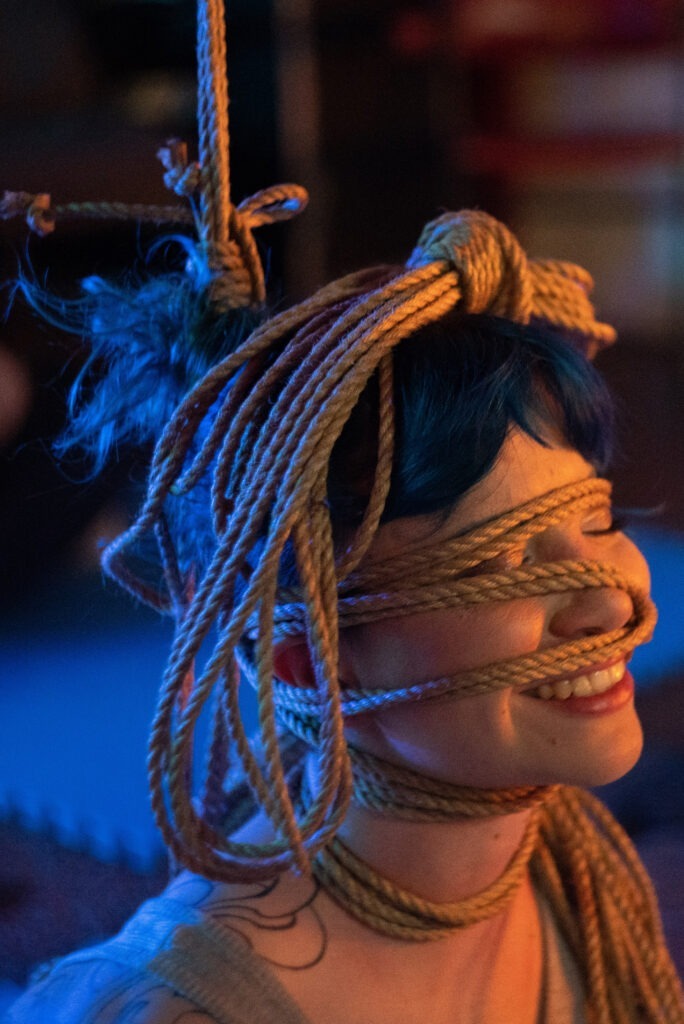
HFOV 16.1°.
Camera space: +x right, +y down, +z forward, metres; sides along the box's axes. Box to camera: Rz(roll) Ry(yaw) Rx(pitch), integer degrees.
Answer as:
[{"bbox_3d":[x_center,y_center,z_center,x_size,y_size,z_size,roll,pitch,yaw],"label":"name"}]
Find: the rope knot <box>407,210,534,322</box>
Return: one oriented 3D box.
[{"bbox_3d":[0.056,-0.108,1.060,0.054,0.047,0.048,0,8,0],"label":"rope knot"}]

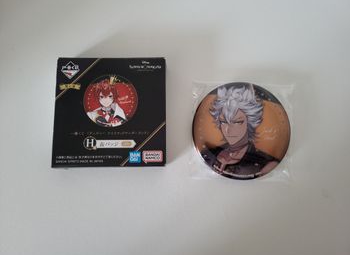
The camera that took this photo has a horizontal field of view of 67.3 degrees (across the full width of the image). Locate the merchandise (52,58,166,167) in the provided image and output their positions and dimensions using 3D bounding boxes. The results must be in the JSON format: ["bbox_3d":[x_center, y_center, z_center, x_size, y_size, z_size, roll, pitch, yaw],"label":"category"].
[{"bbox_3d":[-0.047,-0.011,0.202,0.081,0.017,0.081,0,83,0],"label":"merchandise"}]

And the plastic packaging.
[{"bbox_3d":[0.051,0.002,0.202,0.075,0.009,0.075,0,83,0],"label":"plastic packaging"}]

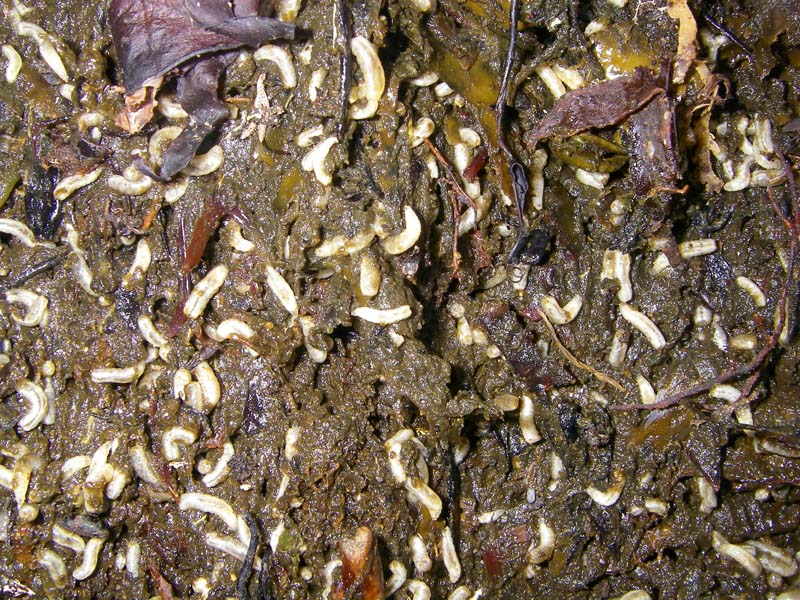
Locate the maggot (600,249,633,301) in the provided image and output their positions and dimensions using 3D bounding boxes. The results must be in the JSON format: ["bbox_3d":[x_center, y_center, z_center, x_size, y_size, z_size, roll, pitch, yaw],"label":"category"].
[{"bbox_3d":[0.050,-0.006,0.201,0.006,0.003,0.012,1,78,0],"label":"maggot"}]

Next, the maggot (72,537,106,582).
[{"bbox_3d":[-0.062,0.051,0.175,0.004,0.003,0.010,35,81,7],"label":"maggot"}]

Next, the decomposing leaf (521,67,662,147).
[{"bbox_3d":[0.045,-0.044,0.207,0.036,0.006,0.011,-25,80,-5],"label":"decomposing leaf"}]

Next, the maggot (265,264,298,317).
[{"bbox_3d":[-0.024,-0.002,0.180,0.003,0.003,0.013,-33,80,-6],"label":"maggot"}]

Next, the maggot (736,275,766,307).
[{"bbox_3d":[0.072,-0.002,0.180,0.008,0.003,0.003,44,82,8],"label":"maggot"}]

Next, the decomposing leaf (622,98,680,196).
[{"bbox_3d":[0.051,-0.032,0.179,0.011,0.003,0.020,-3,78,-1],"label":"decomposing leaf"}]

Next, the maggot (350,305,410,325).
[{"bbox_3d":[-0.004,0.003,0.198,0.014,0.003,0.004,-3,78,-1],"label":"maggot"}]

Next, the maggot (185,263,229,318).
[{"bbox_3d":[-0.044,-0.002,0.200,0.004,0.004,0.013,27,80,5],"label":"maggot"}]

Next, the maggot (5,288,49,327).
[{"bbox_3d":[-0.085,0.002,0.200,0.010,0.003,0.008,0,78,0],"label":"maggot"}]

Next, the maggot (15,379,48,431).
[{"bbox_3d":[-0.082,0.023,0.195,0.007,0.003,0.012,-3,78,-1],"label":"maggot"}]

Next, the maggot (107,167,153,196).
[{"bbox_3d":[-0.063,-0.027,0.206,0.011,0.003,0.005,3,78,1],"label":"maggot"}]

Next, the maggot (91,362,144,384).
[{"bbox_3d":[-0.057,0.015,0.179,0.011,0.003,0.004,-7,79,-1],"label":"maggot"}]

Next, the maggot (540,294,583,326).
[{"bbox_3d":[0.033,0.002,0.180,0.009,0.003,0.006,-3,78,-1],"label":"maggot"}]

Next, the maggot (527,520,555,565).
[{"bbox_3d":[0.028,0.048,0.175,0.005,0.003,0.009,7,79,1],"label":"maggot"}]

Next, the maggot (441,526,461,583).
[{"bbox_3d":[0.011,0.055,0.189,0.003,0.003,0.012,-10,79,-2],"label":"maggot"}]

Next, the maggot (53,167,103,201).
[{"bbox_3d":[-0.067,-0.024,0.182,0.012,0.003,0.003,-30,80,-6],"label":"maggot"}]

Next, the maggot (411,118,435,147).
[{"bbox_3d":[0.005,-0.035,0.183,0.004,0.003,0.007,34,80,6],"label":"maggot"}]

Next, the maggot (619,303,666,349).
[{"bbox_3d":[0.055,0.006,0.198,0.005,0.003,0.013,-40,81,-8],"label":"maggot"}]

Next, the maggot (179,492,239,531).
[{"bbox_3d":[-0.038,0.042,0.176,0.013,0.003,0.005,23,79,5],"label":"maggot"}]

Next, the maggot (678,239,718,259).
[{"bbox_3d":[0.069,-0.012,0.202,0.009,0.003,0.004,-6,79,-1],"label":"maggot"}]

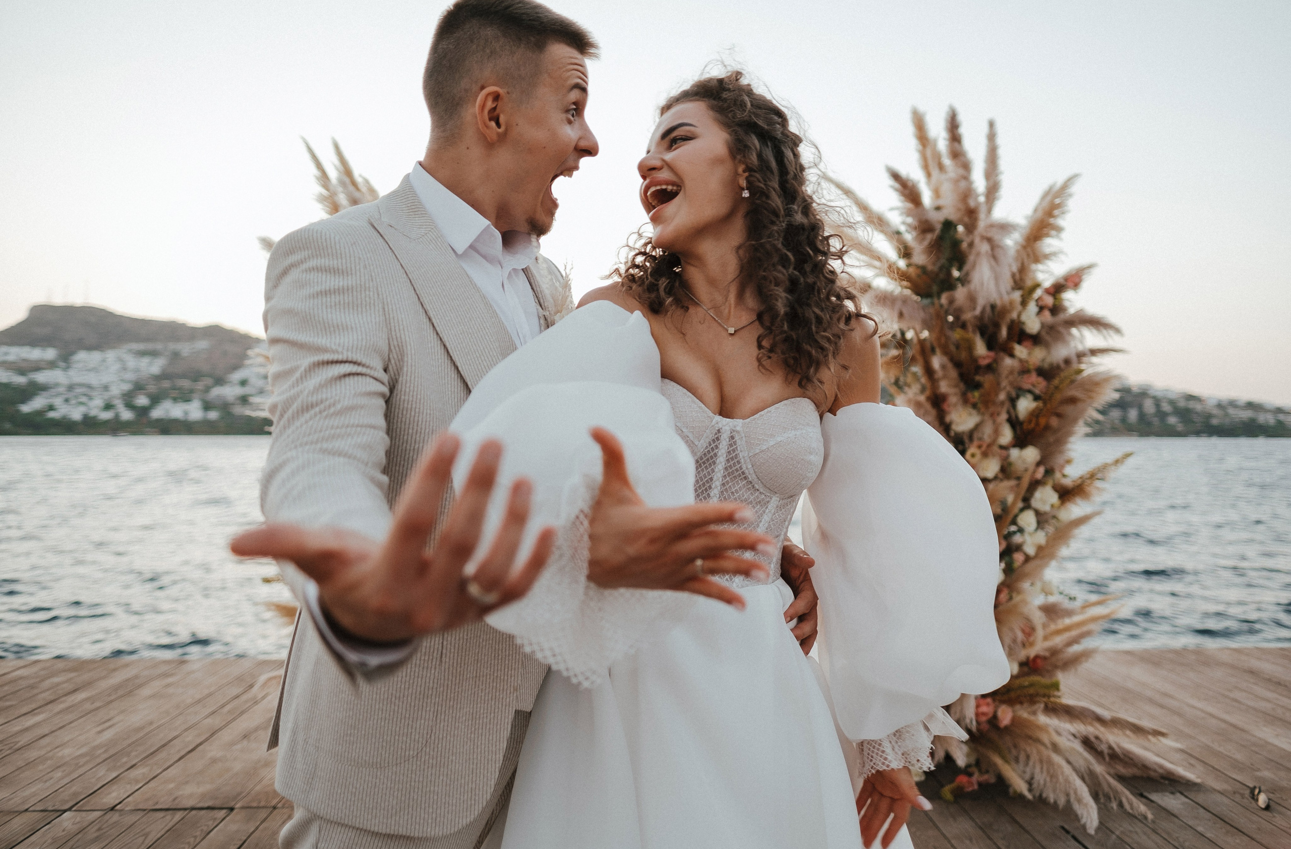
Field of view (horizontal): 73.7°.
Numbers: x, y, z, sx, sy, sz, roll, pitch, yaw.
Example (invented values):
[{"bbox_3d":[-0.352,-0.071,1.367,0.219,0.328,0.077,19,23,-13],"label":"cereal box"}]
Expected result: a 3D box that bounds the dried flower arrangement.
[{"bbox_3d":[1.340,0.075,3.170,1.350,2.420,0.980,0,-1,9],"label":"dried flower arrangement"}]

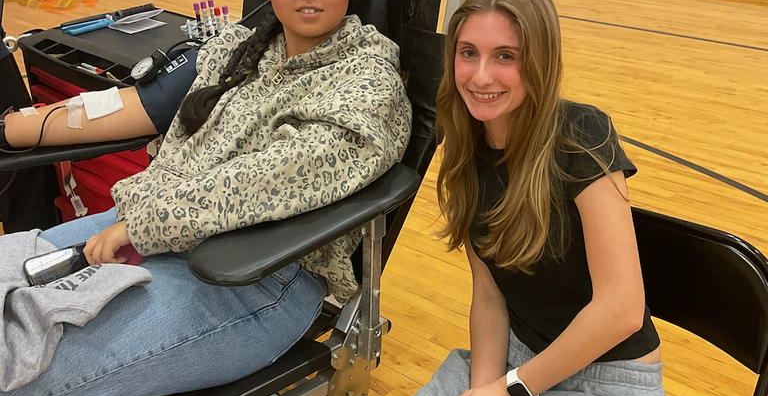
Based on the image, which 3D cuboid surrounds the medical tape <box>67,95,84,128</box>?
[{"bbox_3d":[-0.544,-0.154,1.515,0.026,0.020,0.066,0,64,-15],"label":"medical tape"}]

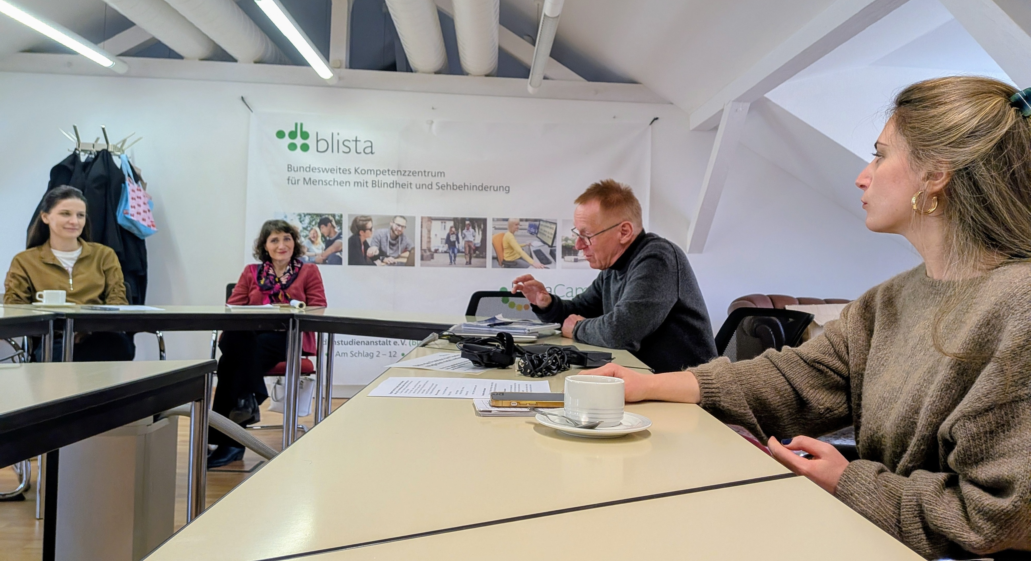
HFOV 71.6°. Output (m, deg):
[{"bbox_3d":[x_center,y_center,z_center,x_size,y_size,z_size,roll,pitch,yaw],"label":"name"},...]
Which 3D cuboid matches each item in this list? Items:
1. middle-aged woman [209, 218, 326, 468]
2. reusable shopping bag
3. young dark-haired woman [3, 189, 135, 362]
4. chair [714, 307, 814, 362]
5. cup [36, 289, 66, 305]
[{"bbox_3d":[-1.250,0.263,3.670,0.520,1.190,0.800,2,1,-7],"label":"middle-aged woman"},{"bbox_3d":[-2.357,-0.514,4.450,0.120,0.460,0.230,-17,-17,22],"label":"reusable shopping bag"},{"bbox_3d":[-1.870,0.215,3.020,0.520,1.255,0.760,2,1,-37],"label":"young dark-haired woman"},{"bbox_3d":[0.540,0.510,2.080,0.560,0.850,0.540,2,1,-16],"label":"chair"},{"bbox_3d":[-1.908,0.067,2.935,0.103,0.056,0.078,2,1,-26],"label":"cup"}]

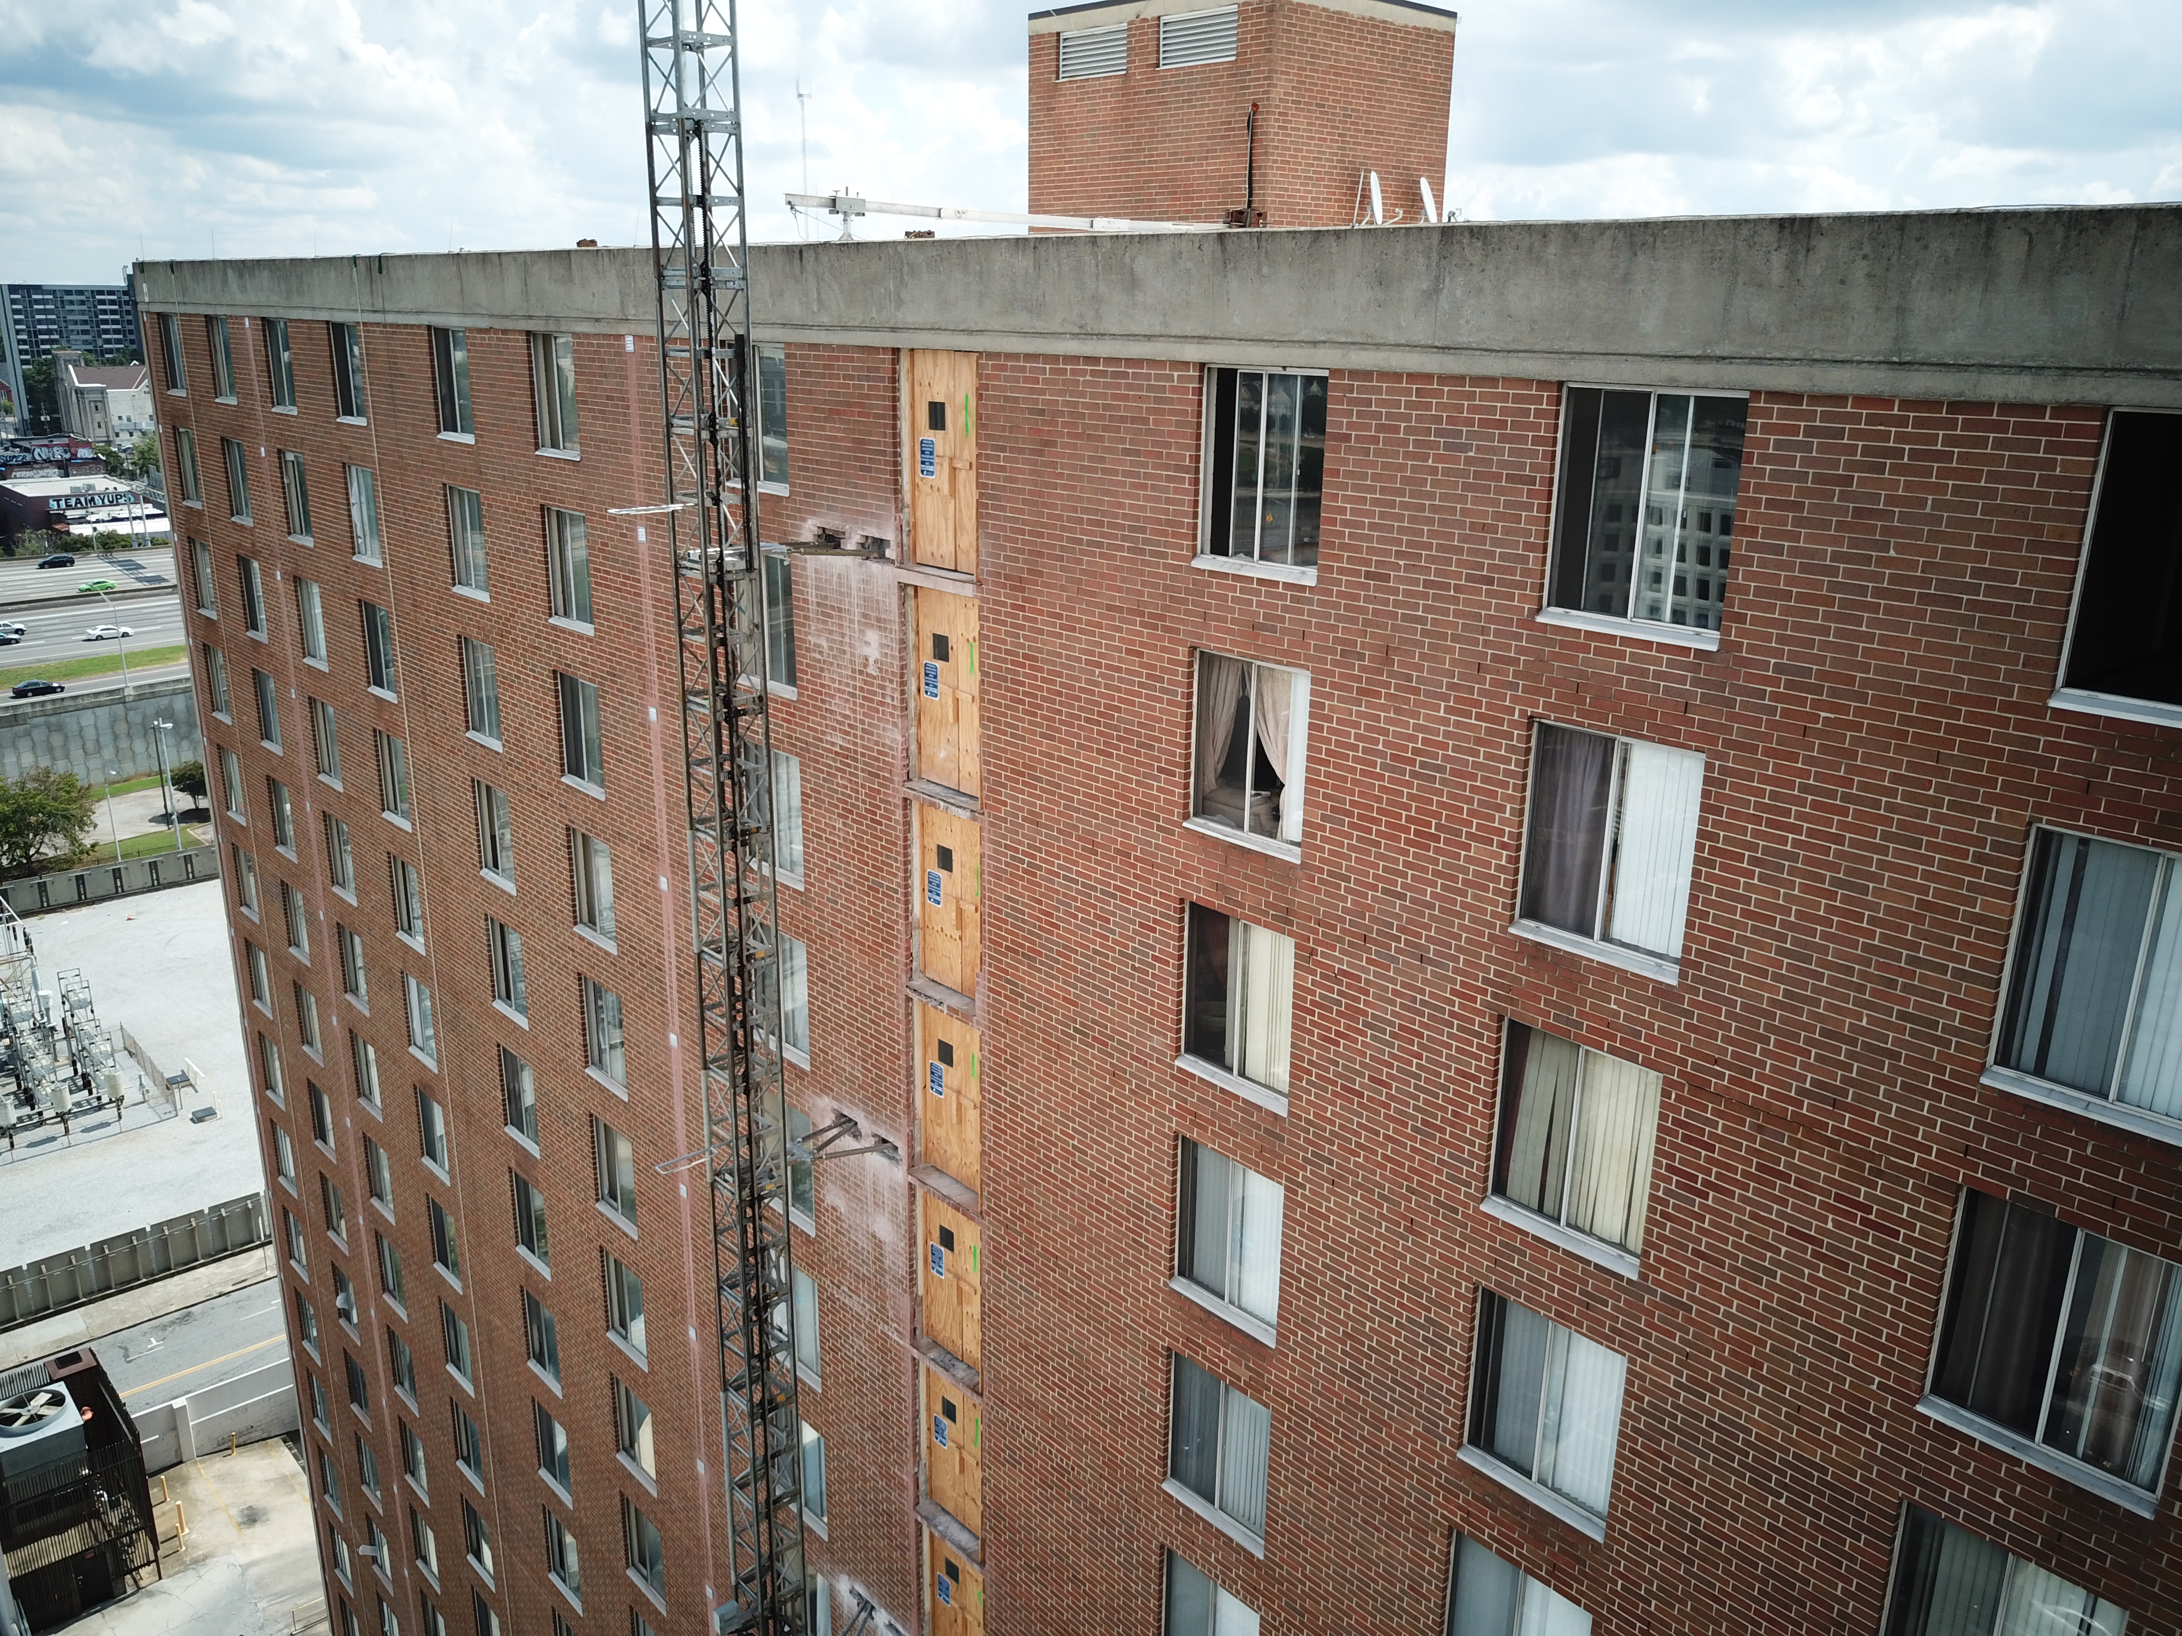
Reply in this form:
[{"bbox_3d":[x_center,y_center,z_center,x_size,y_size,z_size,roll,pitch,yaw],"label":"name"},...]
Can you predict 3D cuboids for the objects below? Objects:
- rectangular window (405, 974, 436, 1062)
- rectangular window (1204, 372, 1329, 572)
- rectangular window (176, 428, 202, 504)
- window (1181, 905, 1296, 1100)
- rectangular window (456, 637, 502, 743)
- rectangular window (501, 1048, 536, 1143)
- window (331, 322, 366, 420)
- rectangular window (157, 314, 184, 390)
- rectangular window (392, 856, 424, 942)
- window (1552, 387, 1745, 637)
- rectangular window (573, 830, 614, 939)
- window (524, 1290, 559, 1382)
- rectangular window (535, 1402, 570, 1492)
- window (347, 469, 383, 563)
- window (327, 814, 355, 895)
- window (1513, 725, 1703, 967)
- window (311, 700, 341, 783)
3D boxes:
[{"bbox_3d":[-13.769,4.150,33.869,0.120,1.684,1.437,-14,23,-41],"label":"rectangular window"},{"bbox_3d":[1.588,-3.184,14.876,0.130,1.733,1.500,-15,23,-41],"label":"rectangular window"},{"bbox_3d":[-21.490,-8.414,39.117,0.130,1.758,1.500,-15,23,-41],"label":"rectangular window"},{"bbox_3d":[1.465,1.770,16.147,0.100,1.690,1.460,-15,23,-41],"label":"window"},{"bbox_3d":[-10.469,-2.217,28.324,0.100,1.690,1.460,-15,23,-41],"label":"rectangular window"},{"bbox_3d":[-10.794,5.335,31.216,0.120,1.741,1.506,-14,23,-41],"label":"rectangular window"},{"bbox_3d":[-13.810,-8.344,30.564,0.130,1.733,1.500,-15,23,-41],"label":"window"},{"bbox_3d":[-21.514,-10.954,38.486,0.120,1.741,1.506,-14,23,-41],"label":"rectangular window"},{"bbox_3d":[-13.726,1.658,33.083,0.100,1.690,1.460,-15,23,-41],"label":"rectangular window"},{"bbox_3d":[4.186,-2.343,12.277,0.120,1.741,1.506,-14,23,-41],"label":"window"},{"bbox_3d":[-8.144,1.134,26.995,0.130,1.758,1.500,-15,23,-41],"label":"rectangular window"},{"bbox_3d":[-10.679,10.162,32.147,0.120,1.684,1.437,-14,23,-41],"label":"window"},{"bbox_3d":[-10.725,12.671,32.917,0.100,1.690,1.460,-15,23,-41],"label":"rectangular window"},{"bbox_3d":[-13.581,-5.737,30.781,0.100,1.690,1.460,-15,23,-41],"label":"window"},{"bbox_3d":[-16.550,0.867,36.354,0.120,1.741,1.506,-14,23,-41],"label":"window"},{"bbox_3d":[4.138,0.180,13.058,0.120,1.741,1.506,-14,23,-41],"label":"window"},{"bbox_3d":[-16.502,-1.657,35.572,0.120,1.741,1.506,-14,23,-41],"label":"window"}]

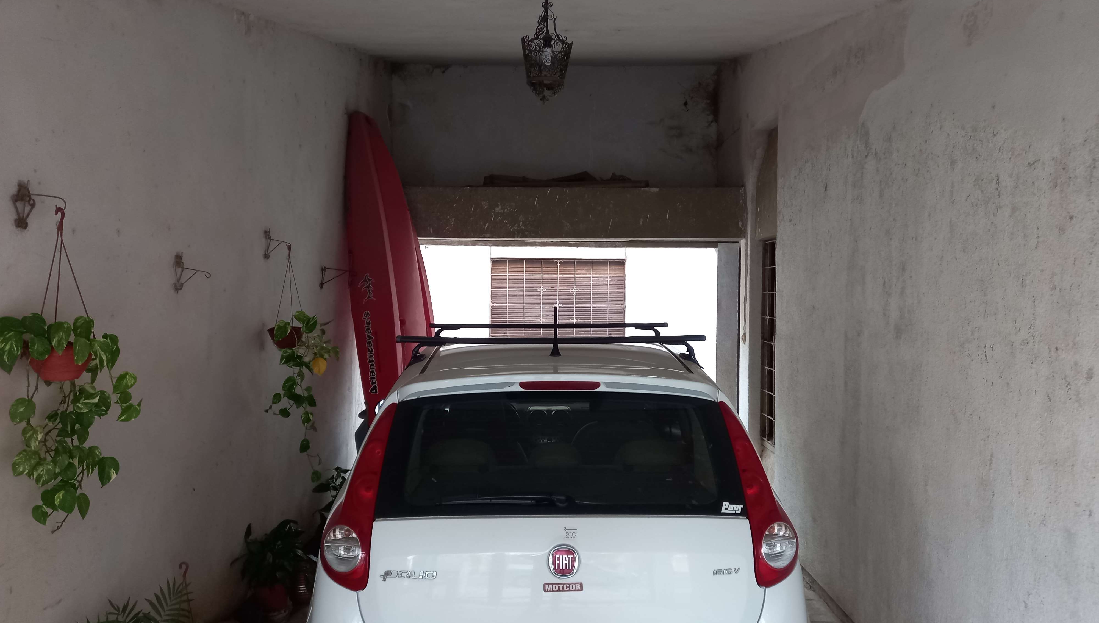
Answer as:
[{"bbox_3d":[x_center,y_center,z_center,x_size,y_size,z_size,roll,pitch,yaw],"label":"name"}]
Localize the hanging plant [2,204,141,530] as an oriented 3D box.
[{"bbox_3d":[-1.512,0.180,2.508,0.390,1.031,0.380,0,2,0],"label":"hanging plant"}]

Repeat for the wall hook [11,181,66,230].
[{"bbox_3d":[-1.610,-0.340,2.539,0.160,0.160,0.065,0,2,2],"label":"wall hook"}]

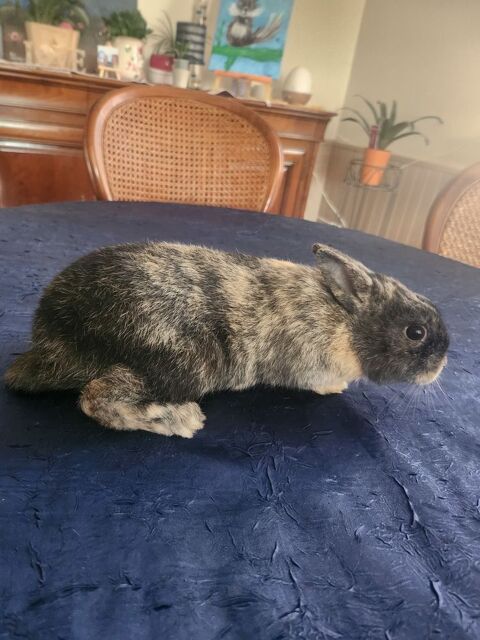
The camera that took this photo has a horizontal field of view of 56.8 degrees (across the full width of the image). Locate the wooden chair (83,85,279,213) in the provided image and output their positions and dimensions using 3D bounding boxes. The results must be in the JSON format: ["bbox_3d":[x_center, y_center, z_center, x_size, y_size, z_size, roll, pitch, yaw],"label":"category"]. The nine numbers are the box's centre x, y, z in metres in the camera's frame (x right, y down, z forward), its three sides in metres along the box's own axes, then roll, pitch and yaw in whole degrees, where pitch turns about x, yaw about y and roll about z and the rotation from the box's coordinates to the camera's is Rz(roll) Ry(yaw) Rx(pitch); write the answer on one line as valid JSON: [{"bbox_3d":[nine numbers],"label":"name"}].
[{"bbox_3d":[-0.106,0.011,1.051,0.485,0.970,0.540,-1,29,-18],"label":"wooden chair"}]

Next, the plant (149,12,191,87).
[{"bbox_3d":[-0.257,-0.973,1.606,0.139,0.210,0.139,-5,30,-24],"label":"plant"}]

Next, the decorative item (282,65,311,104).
[{"bbox_3d":[0.245,-1.002,1.899,0.105,0.131,0.105,7,28,-3],"label":"decorative item"}]

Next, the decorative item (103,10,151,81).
[{"bbox_3d":[-0.396,-0.953,1.550,0.158,0.185,0.158,-5,30,-24],"label":"decorative item"}]

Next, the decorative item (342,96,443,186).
[{"bbox_3d":[0.706,-0.848,2.100,0.343,0.331,0.404,-5,30,-24],"label":"decorative item"}]

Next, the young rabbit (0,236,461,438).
[{"bbox_3d":[0.008,0.006,0.355,0.365,0.120,0.120,3,28,-11],"label":"young rabbit"}]

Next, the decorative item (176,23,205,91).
[{"bbox_3d":[-0.189,-1.017,1.715,0.098,0.220,0.098,-5,30,-24],"label":"decorative item"}]

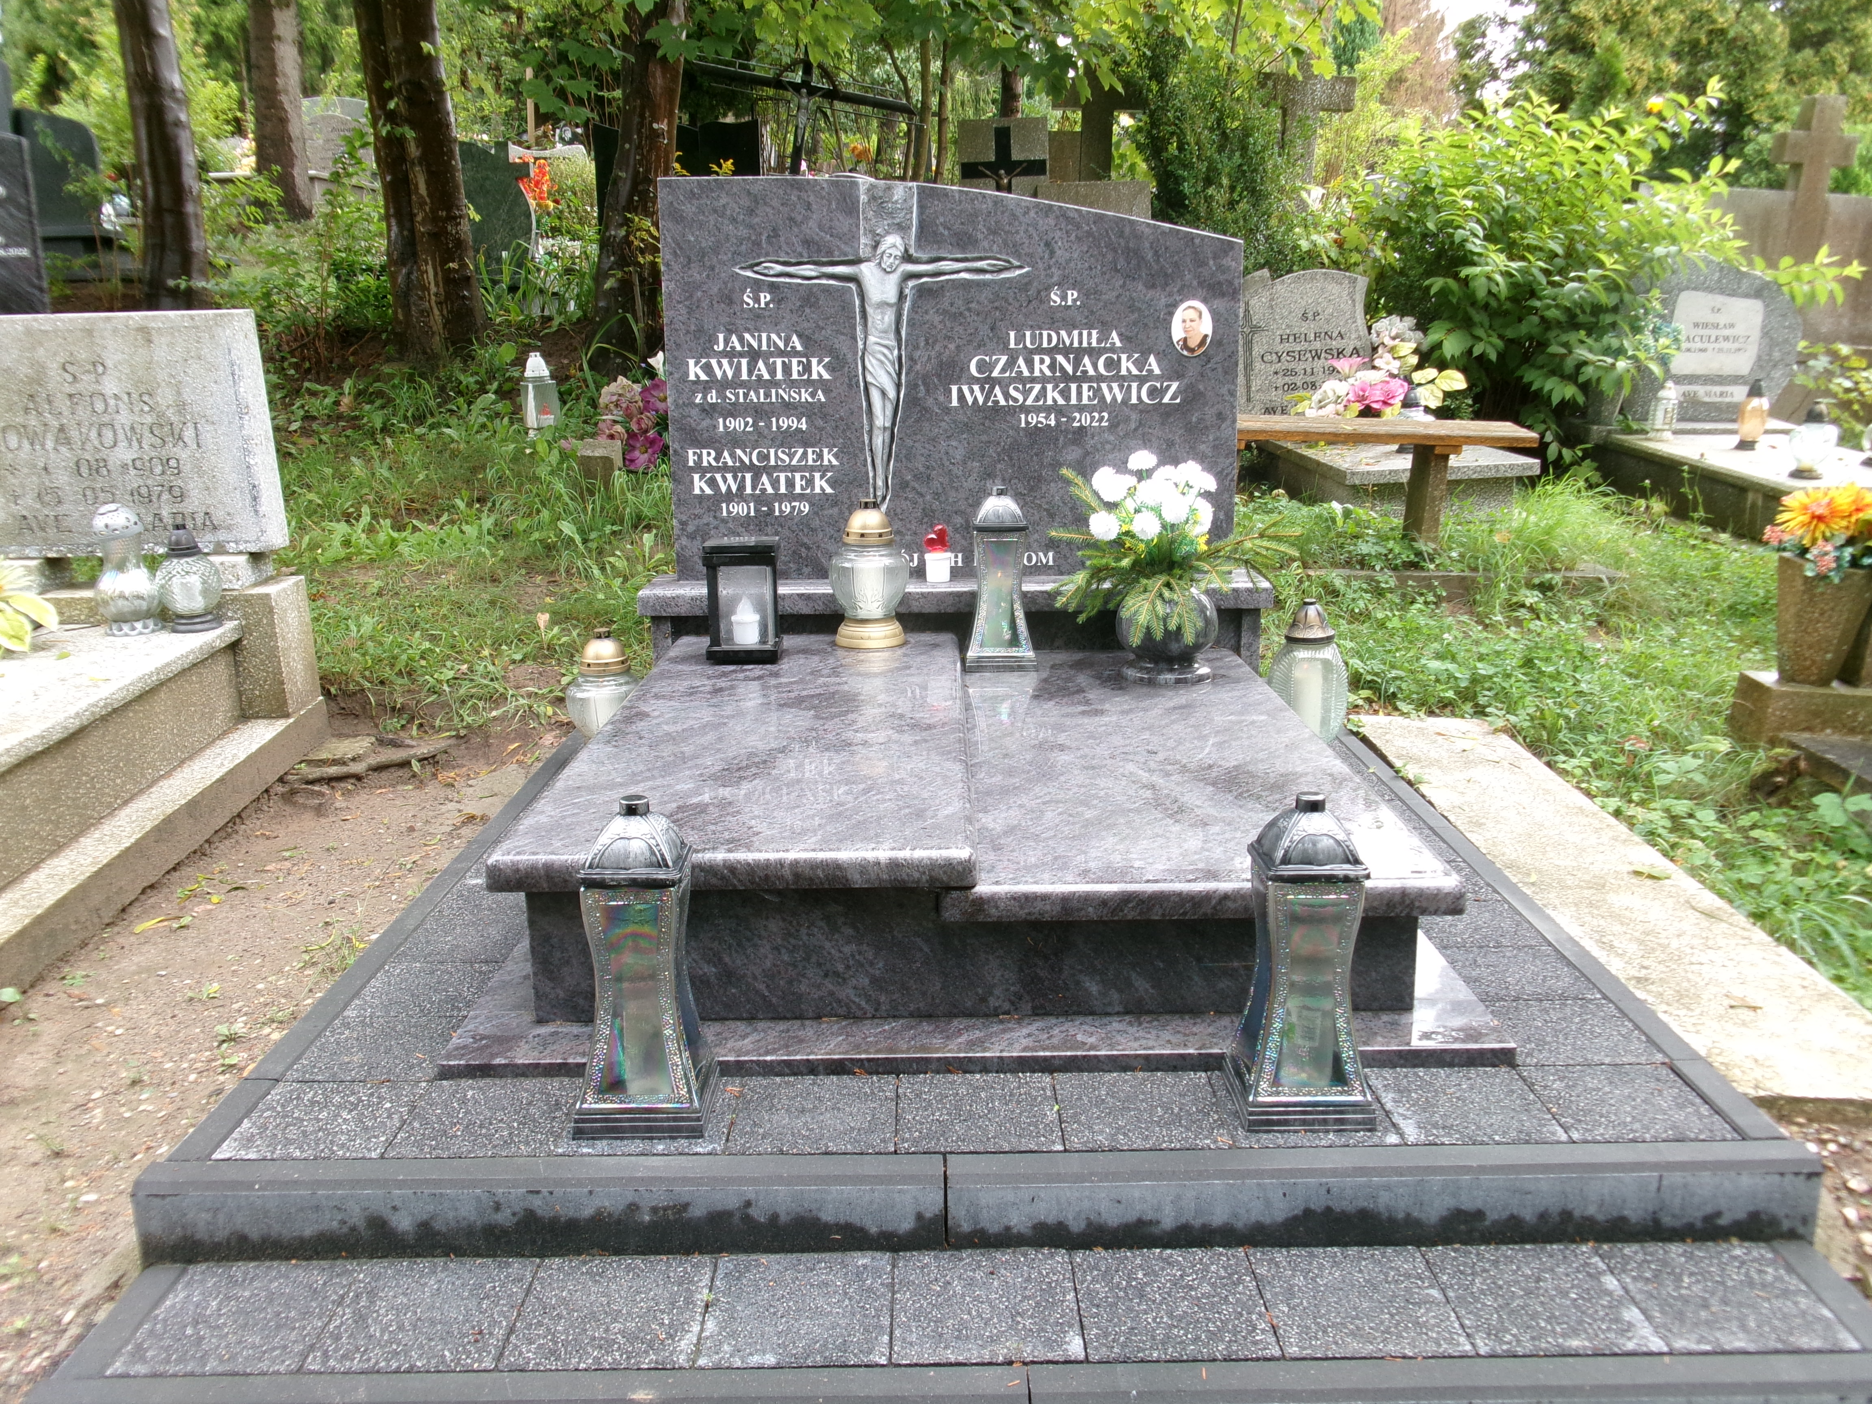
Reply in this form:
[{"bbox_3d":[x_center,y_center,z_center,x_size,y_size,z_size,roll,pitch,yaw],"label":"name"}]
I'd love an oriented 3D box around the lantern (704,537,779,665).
[{"bbox_3d":[-0.415,-0.224,3.259,0.154,0.243,0.152,0,12,4],"label":"lantern"}]

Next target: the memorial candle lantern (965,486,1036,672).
[{"bbox_3d":[0.145,-0.277,3.376,0.155,0.395,0.155,-1,12,0],"label":"memorial candle lantern"}]

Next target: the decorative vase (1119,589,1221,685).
[{"bbox_3d":[0.501,-0.157,3.273,0.222,0.202,0.222,-1,12,0],"label":"decorative vase"}]

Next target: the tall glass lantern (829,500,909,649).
[{"bbox_3d":[-0.146,-0.288,3.365,0.178,0.313,0.178,-1,12,0],"label":"tall glass lantern"}]

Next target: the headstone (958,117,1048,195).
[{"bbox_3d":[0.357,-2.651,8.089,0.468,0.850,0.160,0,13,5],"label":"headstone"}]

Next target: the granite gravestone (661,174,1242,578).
[{"bbox_3d":[0.042,-0.741,3.505,1.306,0.904,0.090,-1,13,0],"label":"granite gravestone"}]

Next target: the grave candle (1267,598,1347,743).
[{"bbox_3d":[0.876,-0.070,3.564,0.191,0.339,0.191,-1,12,0],"label":"grave candle"}]

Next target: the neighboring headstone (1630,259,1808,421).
[{"bbox_3d":[4.021,-1.890,7.901,0.859,0.845,0.130,2,14,13],"label":"neighboring headstone"}]

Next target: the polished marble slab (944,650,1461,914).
[{"bbox_3d":[0.357,0.085,2.818,0.704,0.051,1.591,-1,13,0],"label":"polished marble slab"}]

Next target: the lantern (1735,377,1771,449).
[{"bbox_3d":[3.128,-1.101,5.800,0.115,0.264,0.115,-1,12,0],"label":"lantern"}]

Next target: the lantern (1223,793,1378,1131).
[{"bbox_3d":[0.457,0.311,1.882,0.156,0.402,0.156,-1,13,0],"label":"lantern"}]

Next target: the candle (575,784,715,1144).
[{"bbox_3d":[-0.368,0.318,1.887,0.159,0.410,0.159,-1,13,0],"label":"candle"}]

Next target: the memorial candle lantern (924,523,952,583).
[{"bbox_3d":[0.004,-0.354,3.597,0.064,0.132,0.064,-1,13,0],"label":"memorial candle lantern"}]

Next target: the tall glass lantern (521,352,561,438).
[{"bbox_3d":[-1.357,-1.047,5.200,0.131,0.296,0.131,-1,12,0],"label":"tall glass lantern"}]

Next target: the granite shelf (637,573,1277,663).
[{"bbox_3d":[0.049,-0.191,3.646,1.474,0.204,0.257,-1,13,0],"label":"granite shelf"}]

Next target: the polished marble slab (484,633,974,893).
[{"bbox_3d":[-0.275,0.054,2.721,0.642,0.050,1.500,-1,13,0],"label":"polished marble slab"}]

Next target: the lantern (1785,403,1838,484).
[{"bbox_3d":[3.004,-0.899,5.188,0.174,0.242,0.174,-1,13,0],"label":"lantern"}]

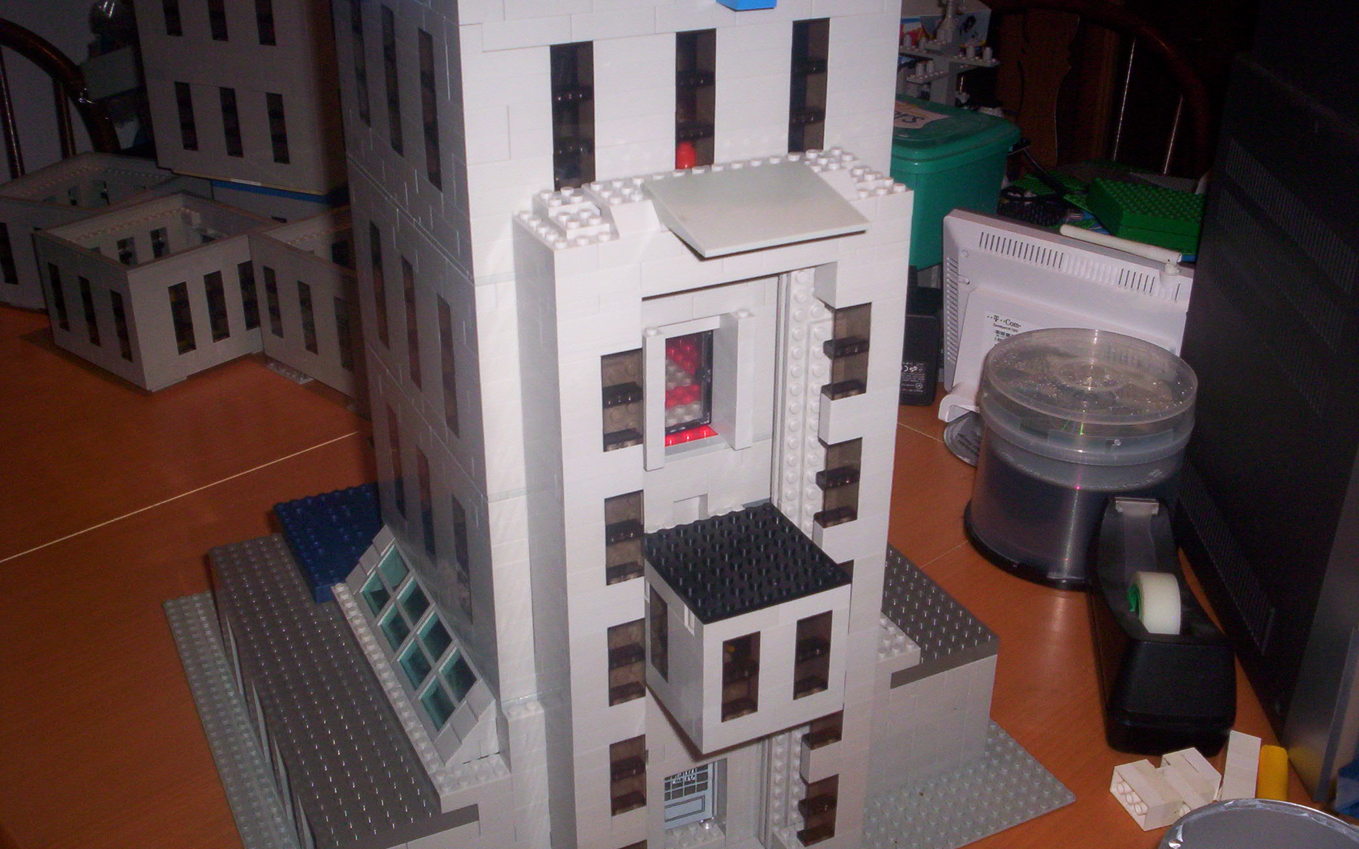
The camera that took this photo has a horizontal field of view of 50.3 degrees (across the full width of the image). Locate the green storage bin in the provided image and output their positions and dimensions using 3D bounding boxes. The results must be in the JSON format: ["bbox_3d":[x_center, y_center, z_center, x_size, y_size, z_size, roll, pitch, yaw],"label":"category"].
[{"bbox_3d":[0.198,-0.235,1.364,0.135,0.117,0.185,-21,34,-35],"label":"green storage bin"}]

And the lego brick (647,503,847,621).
[{"bbox_3d":[0.024,0.053,0.572,0.064,0.005,0.064,-13,30,-23],"label":"lego brick"}]

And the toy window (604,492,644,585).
[{"bbox_3d":[-0.022,0.041,0.549,0.016,0.038,0.008,-12,30,-23],"label":"toy window"}]

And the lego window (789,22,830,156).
[{"bbox_3d":[0.047,-0.126,0.551,0.016,0.058,0.008,-13,30,-23],"label":"lego window"}]

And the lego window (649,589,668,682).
[{"bbox_3d":[-0.004,0.084,0.585,0.008,0.038,0.016,-13,30,-24],"label":"lego window"}]

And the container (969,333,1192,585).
[{"bbox_3d":[0.256,0.020,0.927,0.134,0.117,0.134,3,27,5],"label":"container"}]

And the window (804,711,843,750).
[{"bbox_3d":[0.063,0.124,0.639,0.016,0.038,0.008,-13,30,-23],"label":"window"}]

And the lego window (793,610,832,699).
[{"bbox_3d":[0.051,0.089,0.570,0.016,0.038,0.008,-12,30,-23],"label":"lego window"}]

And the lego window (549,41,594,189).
[{"bbox_3d":[-0.039,-0.107,0.513,0.016,0.058,0.008,-13,30,-24],"label":"lego window"}]

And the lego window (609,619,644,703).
[{"bbox_3d":[-0.022,0.093,0.575,0.016,0.038,0.008,-13,30,-24],"label":"lego window"}]

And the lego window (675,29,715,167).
[{"bbox_3d":[0.004,-0.116,0.532,0.016,0.058,0.008,-13,30,-23],"label":"lego window"}]

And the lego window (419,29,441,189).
[{"bbox_3d":[-0.087,-0.115,0.527,0.008,0.058,0.016,-13,30,-23],"label":"lego window"}]

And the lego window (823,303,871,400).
[{"bbox_3d":[0.065,-0.030,0.561,0.016,0.038,0.008,-13,30,-24],"label":"lego window"}]

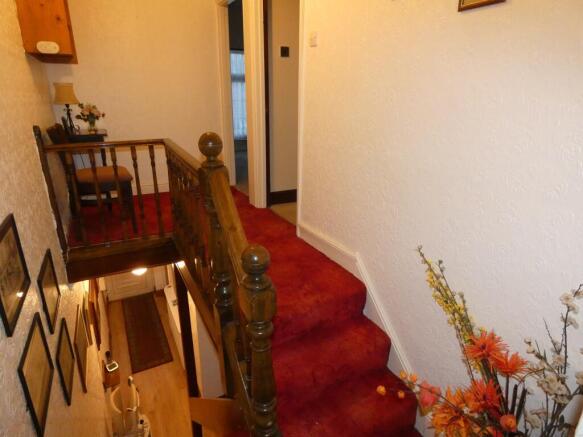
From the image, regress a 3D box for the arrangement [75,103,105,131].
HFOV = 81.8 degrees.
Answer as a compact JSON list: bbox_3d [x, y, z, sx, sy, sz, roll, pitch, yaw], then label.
[{"bbox_3d":[-1.915,-0.961,3.209,0.250,0.274,0.220,-10,23,-26],"label":"arrangement"}]

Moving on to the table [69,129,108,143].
[{"bbox_3d":[-1.971,-0.458,3.299,0.413,0.734,0.510,-10,23,-26],"label":"table"}]

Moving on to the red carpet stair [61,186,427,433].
[{"bbox_3d":[-0.784,0.522,2.684,1.685,0.670,3.250,-10,23,-26],"label":"red carpet stair"}]

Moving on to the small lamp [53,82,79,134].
[{"bbox_3d":[-2.006,-0.982,3.017,0.210,0.443,0.210,-10,23,-26],"label":"small lamp"}]

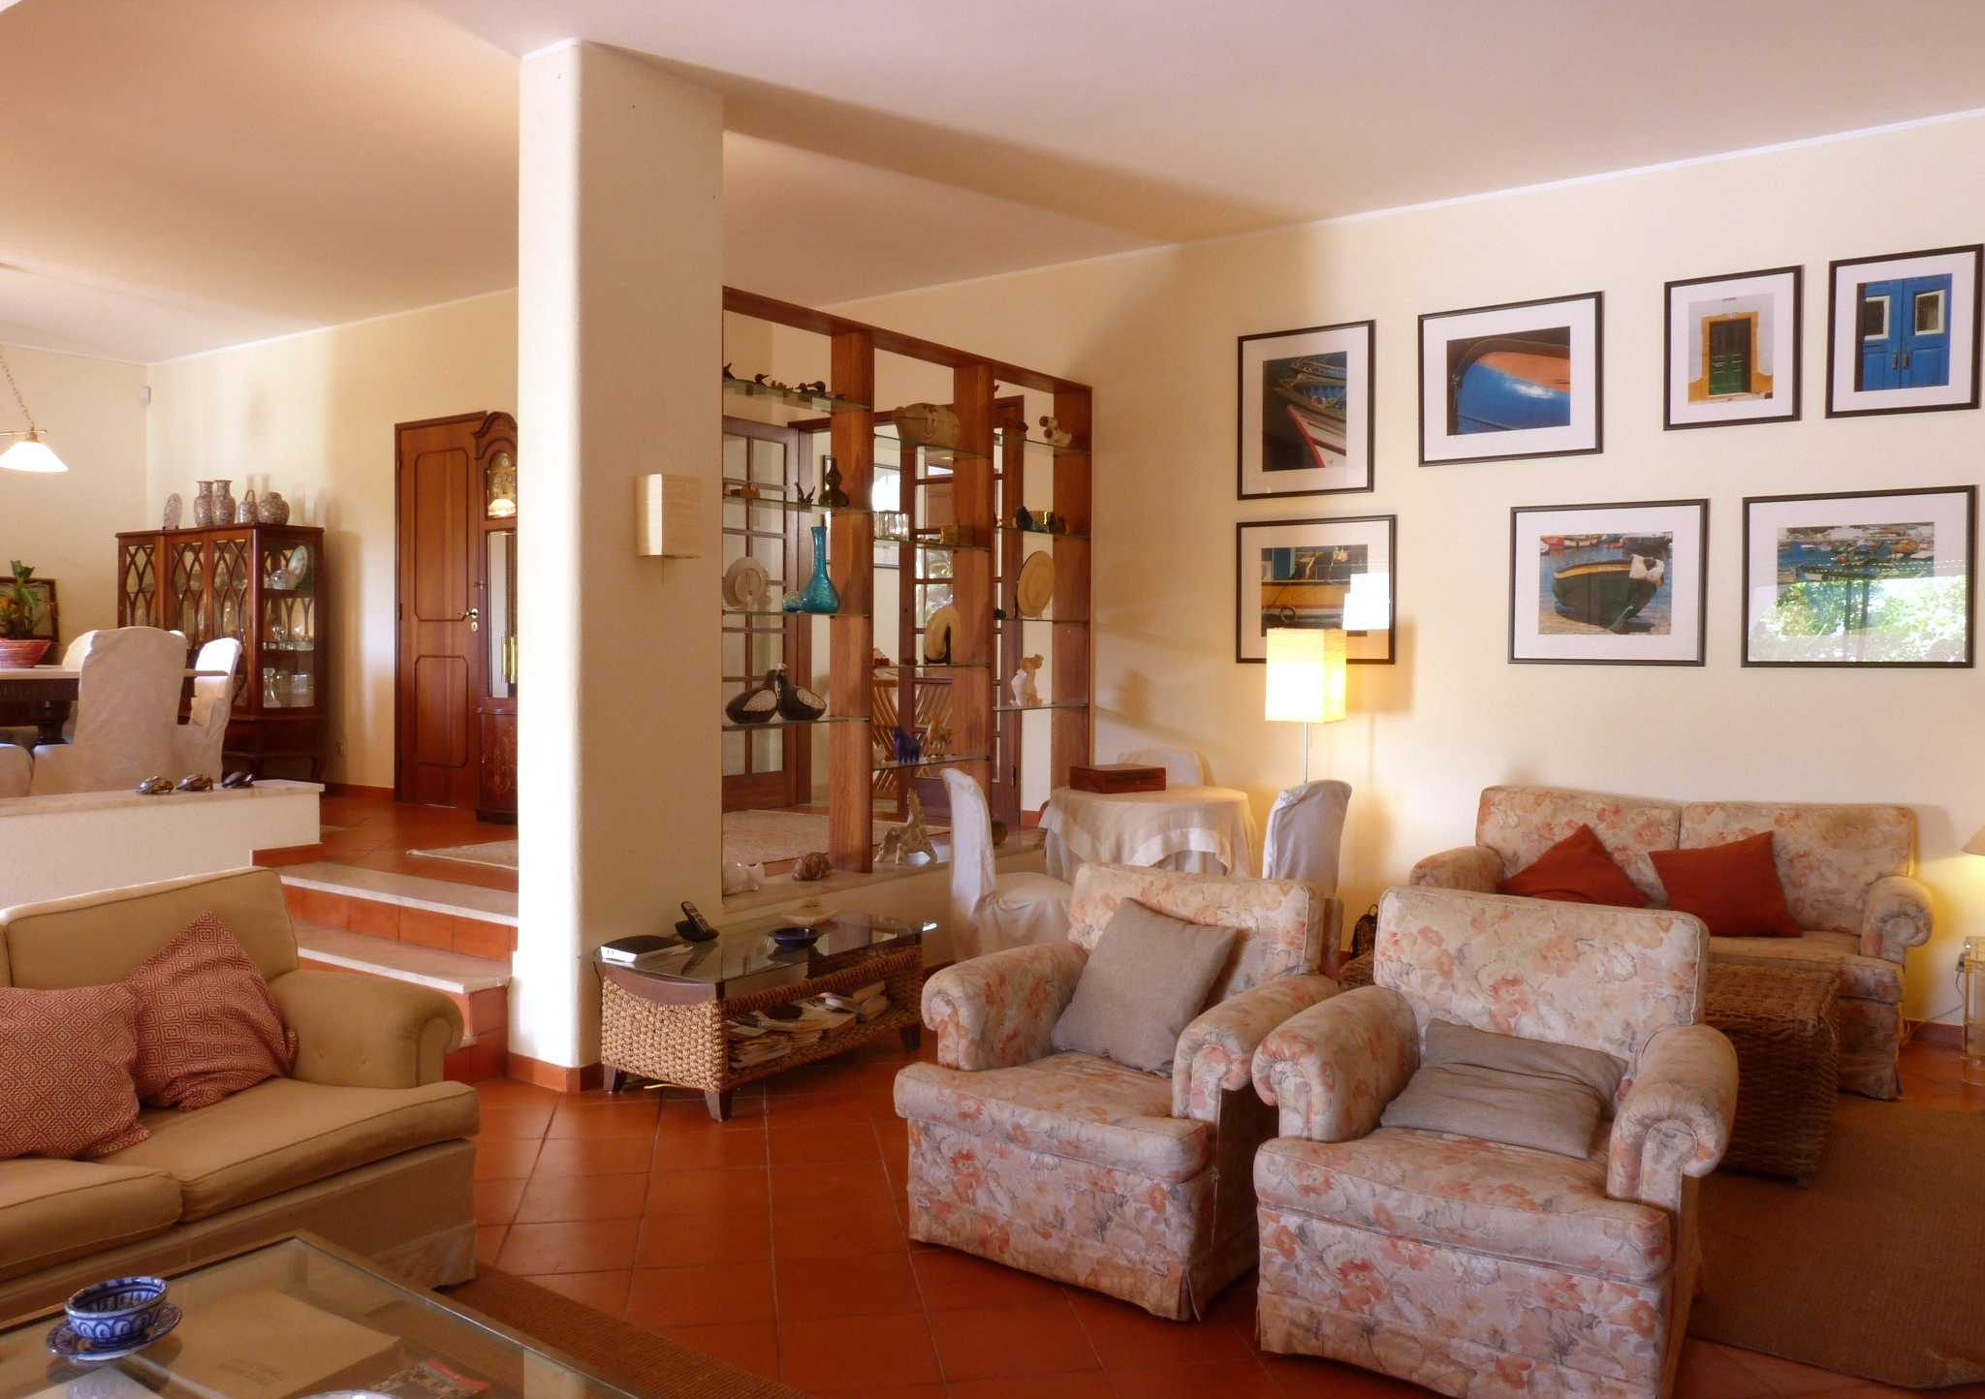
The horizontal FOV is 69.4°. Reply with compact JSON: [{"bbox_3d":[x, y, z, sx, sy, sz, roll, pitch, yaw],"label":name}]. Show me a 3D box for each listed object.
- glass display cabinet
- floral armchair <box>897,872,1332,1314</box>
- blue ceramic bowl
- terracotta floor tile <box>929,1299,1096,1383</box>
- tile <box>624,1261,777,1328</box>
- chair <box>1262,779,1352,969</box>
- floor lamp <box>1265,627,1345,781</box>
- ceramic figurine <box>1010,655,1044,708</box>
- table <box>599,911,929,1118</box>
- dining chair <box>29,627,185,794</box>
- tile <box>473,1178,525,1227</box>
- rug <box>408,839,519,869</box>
[{"bbox_3d":[-4.730,-0.240,8.756,1.671,1.548,0.394,2,3,35],"label":"glass display cabinet"},{"bbox_3d":[0.322,0.842,3.434,0.824,0.814,0.860,2,3,33],"label":"floral armchair"},{"bbox_3d":[-1.207,0.852,1.980,0.120,0.056,0.120,0,2,0],"label":"blue ceramic bowl"},{"bbox_3d":[0.038,1.287,2.869,0.300,0.012,0.300,0,2,-10],"label":"terracotta floor tile"},{"bbox_3d":[-0.612,1.266,3.029,0.302,0.015,0.298,0,2,-10],"label":"tile"},{"bbox_3d":[0.988,0.737,5.301,0.450,0.915,0.530,-1,3,-38],"label":"chair"},{"bbox_3d":[1.295,0.439,5.967,0.240,1.464,0.240,2,3,35],"label":"floor lamp"},{"bbox_3d":[0.154,-0.086,6.481,0.140,0.235,0.110,2,2,28],"label":"ceramic figurine"},{"bbox_3d":[-0.713,0.986,4.603,0.564,0.418,1.046,2,3,35],"label":"table"},{"bbox_3d":[-3.970,0.154,6.436,0.550,0.950,0.450,2,3,35],"label":"dining chair"},{"bbox_3d":[-1.314,1.242,3.498,0.302,0.015,0.298,0,2,-10],"label":"tile"},{"bbox_3d":[-1.337,0.640,6.566,1.380,0.012,2.060,2,3,35],"label":"rug"}]

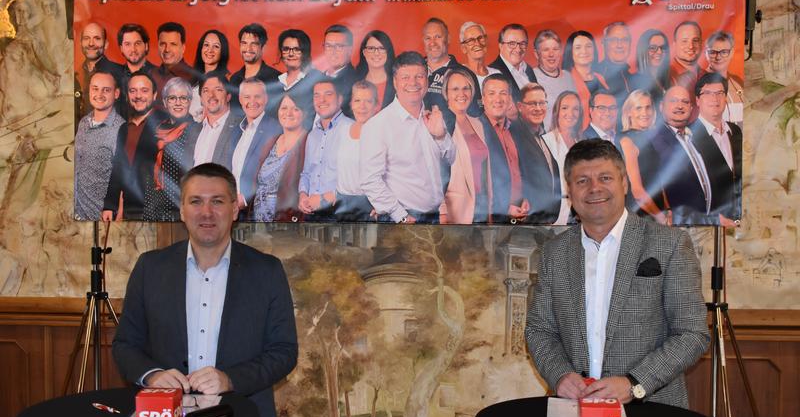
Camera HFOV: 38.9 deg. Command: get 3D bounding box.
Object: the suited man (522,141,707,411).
[{"bbox_3d":[0.660,0.711,3.455,0.560,1.839,0.450,1,3,24],"label":"suited man"}]

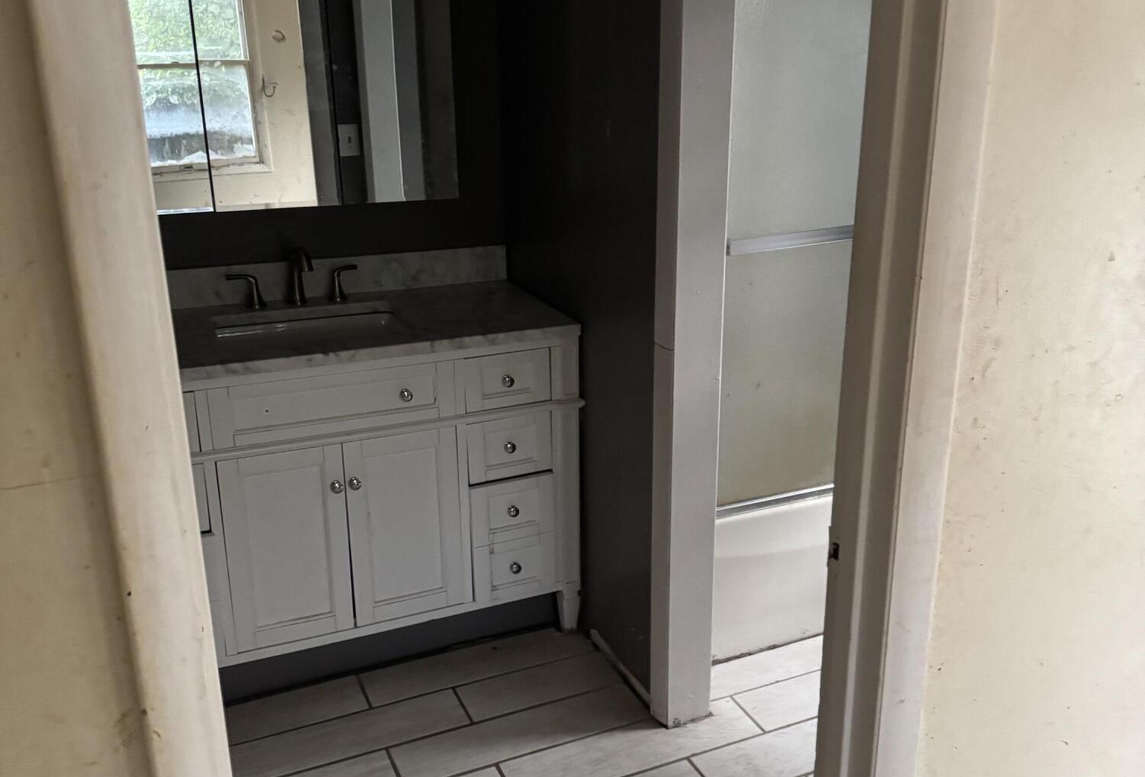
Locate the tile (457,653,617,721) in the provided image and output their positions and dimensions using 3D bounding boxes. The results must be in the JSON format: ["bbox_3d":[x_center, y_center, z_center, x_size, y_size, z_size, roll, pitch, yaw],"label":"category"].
[{"bbox_3d":[-0.086,0.766,2.707,0.400,0.010,0.152,-9,22,-22],"label":"tile"}]

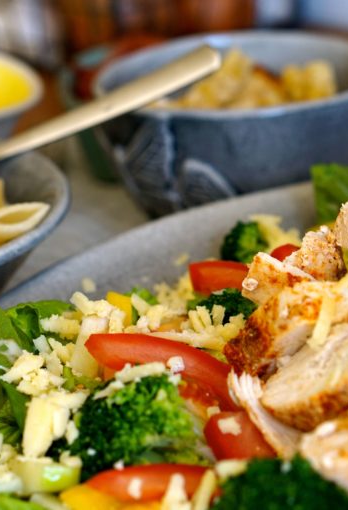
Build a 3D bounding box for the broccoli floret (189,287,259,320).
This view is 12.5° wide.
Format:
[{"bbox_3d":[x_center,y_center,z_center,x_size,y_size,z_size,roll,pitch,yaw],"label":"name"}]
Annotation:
[{"bbox_3d":[0.018,0.018,0.550,0.029,0.020,0.026,-3,23,0],"label":"broccoli floret"}]

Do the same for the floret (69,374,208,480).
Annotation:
[{"bbox_3d":[-0.010,0.050,0.460,0.040,0.030,0.036,-3,23,0],"label":"floret"}]

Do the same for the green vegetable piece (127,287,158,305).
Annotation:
[{"bbox_3d":[-0.011,0.015,0.568,0.018,0.010,0.015,-3,23,0],"label":"green vegetable piece"}]

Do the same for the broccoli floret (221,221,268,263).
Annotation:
[{"bbox_3d":[0.027,-0.004,0.598,0.023,0.021,0.023,-3,23,0],"label":"broccoli floret"}]

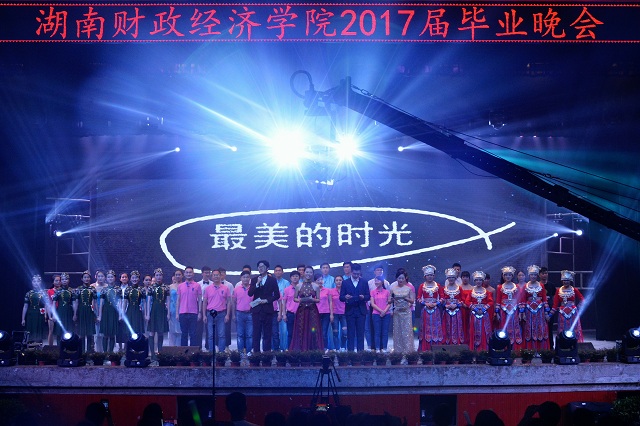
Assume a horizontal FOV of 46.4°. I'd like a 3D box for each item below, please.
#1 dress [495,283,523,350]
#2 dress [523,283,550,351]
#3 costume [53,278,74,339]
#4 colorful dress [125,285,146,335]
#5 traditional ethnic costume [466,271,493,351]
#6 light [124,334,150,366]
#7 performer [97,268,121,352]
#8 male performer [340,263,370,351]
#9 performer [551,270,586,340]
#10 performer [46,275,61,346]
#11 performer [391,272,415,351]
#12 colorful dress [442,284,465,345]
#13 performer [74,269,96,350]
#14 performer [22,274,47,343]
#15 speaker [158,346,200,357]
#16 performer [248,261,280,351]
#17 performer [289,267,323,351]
[{"bbox_3d":[3.678,2.046,14.559,0.546,1.374,0.400,0,-5,5],"label":"dress"},{"bbox_3d":[4.241,2.054,14.600,0.530,1.380,0.400,0,-3,4],"label":"dress"},{"bbox_3d":[-4.767,1.818,13.950,0.420,1.060,0.340,0,-3,-5],"label":"costume"},{"bbox_3d":[-3.420,1.796,13.831,0.408,0.938,0.300,0,-5,-5],"label":"colorful dress"},{"bbox_3d":[3.133,1.950,14.566,0.547,1.631,0.400,0,-5,5],"label":"traditional ethnic costume"},{"bbox_3d":[-3.162,2.371,12.930,0.446,0.580,0.400,-1,-4,9],"label":"light"},{"bbox_3d":[-3.931,1.906,14.000,0.440,1.660,0.330,0,-3,-4],"label":"performer"},{"bbox_3d":[0.690,1.876,14.500,0.580,1.770,0.420,0,-3,0],"label":"male performer"},{"bbox_3d":[4.801,1.932,14.409,0.651,1.638,0.400,0,-4,5],"label":"performer"},{"bbox_3d":[-5.501,2.079,15.577,0.418,1.543,0.270,1,-5,-8],"label":"performer"},{"bbox_3d":[1.605,1.931,14.513,0.467,1.660,0.380,0,-5,5],"label":"performer"},{"bbox_3d":[2.598,2.032,14.403,0.457,1.317,0.360,0,-3,0],"label":"colorful dress"},{"bbox_3d":[-4.565,1.941,14.509,0.450,1.630,0.320,0,-3,-2],"label":"performer"},{"bbox_3d":[-5.568,1.977,14.507,0.489,1.559,0.320,0,-4,-6],"label":"performer"},{"bbox_3d":[-2.552,2.589,13.600,0.710,0.330,0.450,0,-3,0],"label":"speaker"},{"bbox_3d":[-1.039,1.804,13.916,0.600,1.833,0.420,-1,-4,12],"label":"performer"},{"bbox_3d":[-0.253,1.899,14.500,0.660,1.710,0.480,0,-3,0],"label":"performer"}]

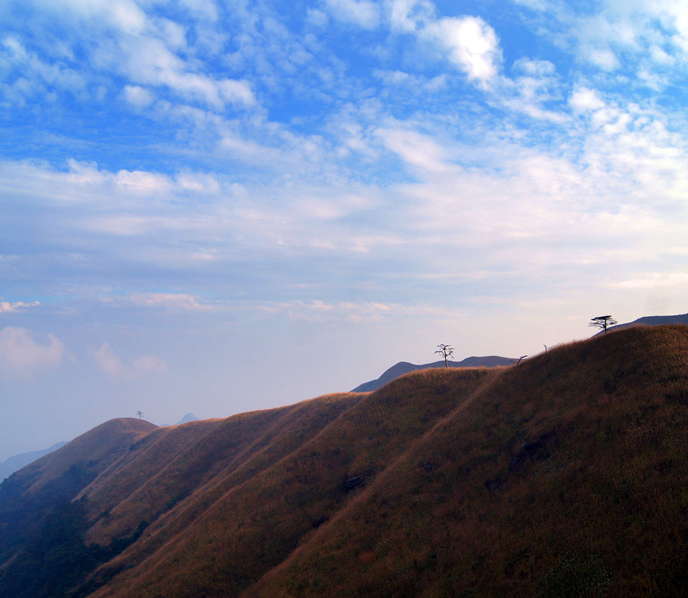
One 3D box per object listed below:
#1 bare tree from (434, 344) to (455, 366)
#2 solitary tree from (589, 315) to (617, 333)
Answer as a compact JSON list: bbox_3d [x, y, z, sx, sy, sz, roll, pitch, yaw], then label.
[{"bbox_3d":[26.109,14.858,175.000,5.242,6.099,4.900,0,-5,0],"label":"bare tree"},{"bbox_3d":[55.749,5.537,145.000,6.129,3.978,5.600,0,-5,0],"label":"solitary tree"}]

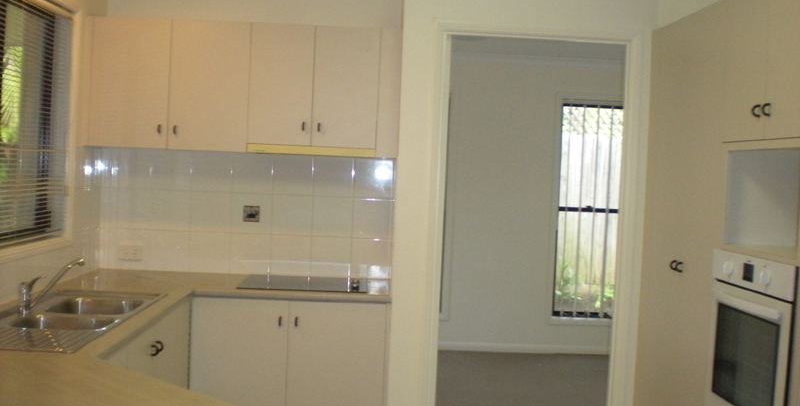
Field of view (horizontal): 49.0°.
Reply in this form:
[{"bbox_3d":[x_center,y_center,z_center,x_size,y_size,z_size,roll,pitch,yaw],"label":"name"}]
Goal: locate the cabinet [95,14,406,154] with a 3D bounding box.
[{"bbox_3d":[-0.725,-0.534,4.179,1.435,0.591,0.314,2,2,-1],"label":"cabinet"}]

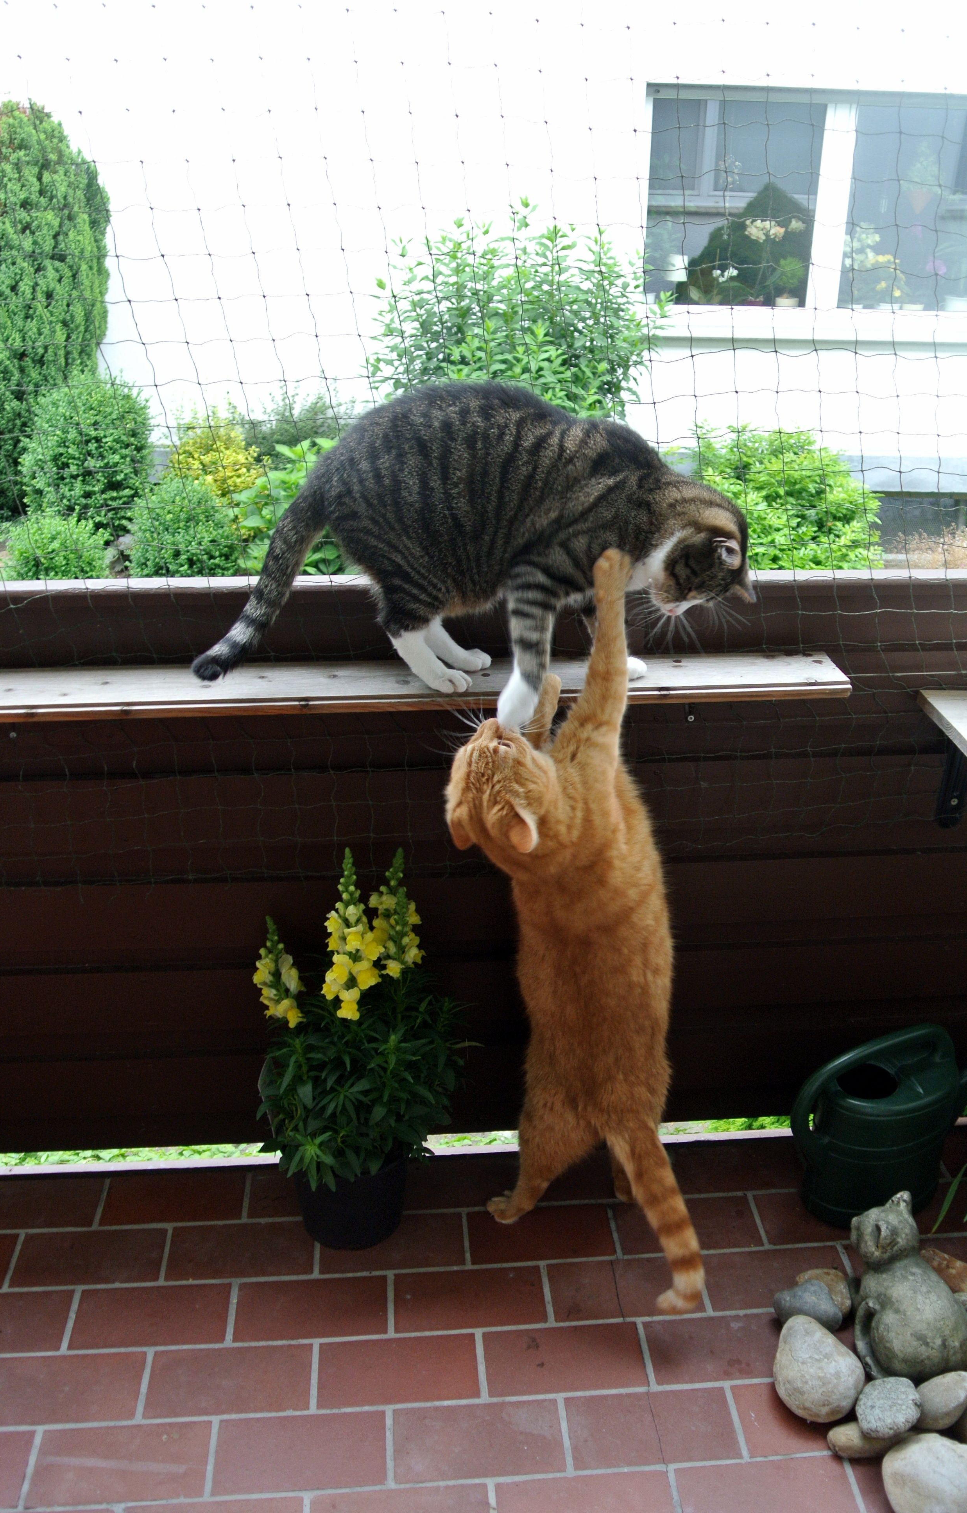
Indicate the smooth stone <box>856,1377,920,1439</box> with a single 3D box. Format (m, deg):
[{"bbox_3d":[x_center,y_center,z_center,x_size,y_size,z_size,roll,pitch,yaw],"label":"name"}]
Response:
[{"bbox_3d":[0.495,0.797,1.494,0.082,0.065,0.070,-2,25,-4],"label":"smooth stone"}]

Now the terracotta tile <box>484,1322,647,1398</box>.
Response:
[{"bbox_3d":[0.107,0.805,1.623,0.210,0.012,0.098,-2,25,-4],"label":"terracotta tile"}]

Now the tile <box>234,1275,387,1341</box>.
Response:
[{"bbox_3d":[-0.237,0.772,1.698,0.210,0.012,0.098,-2,25,-4],"label":"tile"}]

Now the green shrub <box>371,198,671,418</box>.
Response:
[{"bbox_3d":[0.207,-2.153,6.881,1.620,1.760,1.400,-2,26,-4],"label":"green shrub"}]

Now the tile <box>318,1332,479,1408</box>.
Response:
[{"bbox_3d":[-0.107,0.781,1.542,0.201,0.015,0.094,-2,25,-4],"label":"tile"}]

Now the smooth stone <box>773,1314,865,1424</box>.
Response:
[{"bbox_3d":[0.489,0.883,1.765,0.130,0.105,0.165,-4,26,-9],"label":"smooth stone"}]

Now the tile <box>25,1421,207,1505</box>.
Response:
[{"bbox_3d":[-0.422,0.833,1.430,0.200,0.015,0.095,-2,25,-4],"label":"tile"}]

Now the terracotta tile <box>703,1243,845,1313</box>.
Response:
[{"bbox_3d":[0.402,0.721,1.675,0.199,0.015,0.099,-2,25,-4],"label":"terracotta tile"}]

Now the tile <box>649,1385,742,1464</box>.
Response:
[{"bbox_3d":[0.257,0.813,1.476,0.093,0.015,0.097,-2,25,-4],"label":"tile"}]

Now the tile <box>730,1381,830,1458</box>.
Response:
[{"bbox_3d":[0.430,0.840,1.546,0.210,0.012,0.098,-2,25,-4],"label":"tile"}]

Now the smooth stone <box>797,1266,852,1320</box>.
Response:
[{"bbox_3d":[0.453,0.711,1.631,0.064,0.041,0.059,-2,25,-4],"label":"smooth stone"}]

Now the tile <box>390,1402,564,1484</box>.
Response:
[{"bbox_3d":[-0.007,0.855,1.519,0.210,0.012,0.098,-2,25,-4],"label":"tile"}]

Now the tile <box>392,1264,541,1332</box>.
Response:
[{"bbox_3d":[-0.019,0.764,1.711,0.210,0.012,0.098,-2,25,-4],"label":"tile"}]

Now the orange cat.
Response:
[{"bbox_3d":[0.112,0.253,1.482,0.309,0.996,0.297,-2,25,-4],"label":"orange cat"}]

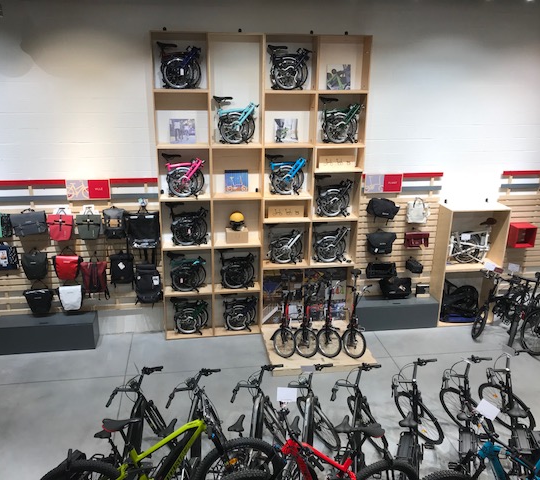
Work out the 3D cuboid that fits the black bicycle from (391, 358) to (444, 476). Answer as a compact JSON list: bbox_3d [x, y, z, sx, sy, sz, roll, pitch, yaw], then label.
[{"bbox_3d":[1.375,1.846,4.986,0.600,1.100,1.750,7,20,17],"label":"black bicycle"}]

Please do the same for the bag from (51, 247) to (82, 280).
[{"bbox_3d":[-2.948,0.376,7.566,0.360,0.400,0.170,-2,20,-8],"label":"bag"}]

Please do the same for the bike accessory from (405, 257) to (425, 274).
[{"bbox_3d":[2.222,0.406,7.958,0.160,0.135,0.220,-1,19,-7],"label":"bike accessory"}]

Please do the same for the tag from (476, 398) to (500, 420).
[{"bbox_3d":[1.740,1.354,4.120,0.150,0.105,0.012,38,7,24],"label":"tag"}]

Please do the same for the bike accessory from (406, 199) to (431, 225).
[{"bbox_3d":[2.327,-0.442,8.106,0.300,0.360,0.150,-2,18,-8],"label":"bike accessory"}]

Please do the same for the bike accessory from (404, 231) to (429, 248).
[{"bbox_3d":[2.360,-0.004,8.296,0.380,0.250,0.140,-2,20,-8],"label":"bike accessory"}]

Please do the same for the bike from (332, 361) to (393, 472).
[{"bbox_3d":[0.833,2.050,5.234,0.600,1.120,1.750,10,22,22],"label":"bike"}]

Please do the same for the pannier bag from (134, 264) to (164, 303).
[{"bbox_3d":[-1.726,0.631,7.375,0.320,0.490,0.190,-1,19,-7],"label":"pannier bag"}]

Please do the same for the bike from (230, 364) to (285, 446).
[{"bbox_3d":[-0.120,1.928,5.080,0.600,1.130,1.800,7,19,18],"label":"bike"}]

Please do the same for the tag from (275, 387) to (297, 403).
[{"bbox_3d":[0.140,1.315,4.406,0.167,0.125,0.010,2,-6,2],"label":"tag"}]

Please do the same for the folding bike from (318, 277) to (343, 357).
[{"bbox_3d":[0.892,1.100,7.761,0.500,1.030,1.120,2,20,2],"label":"folding bike"}]

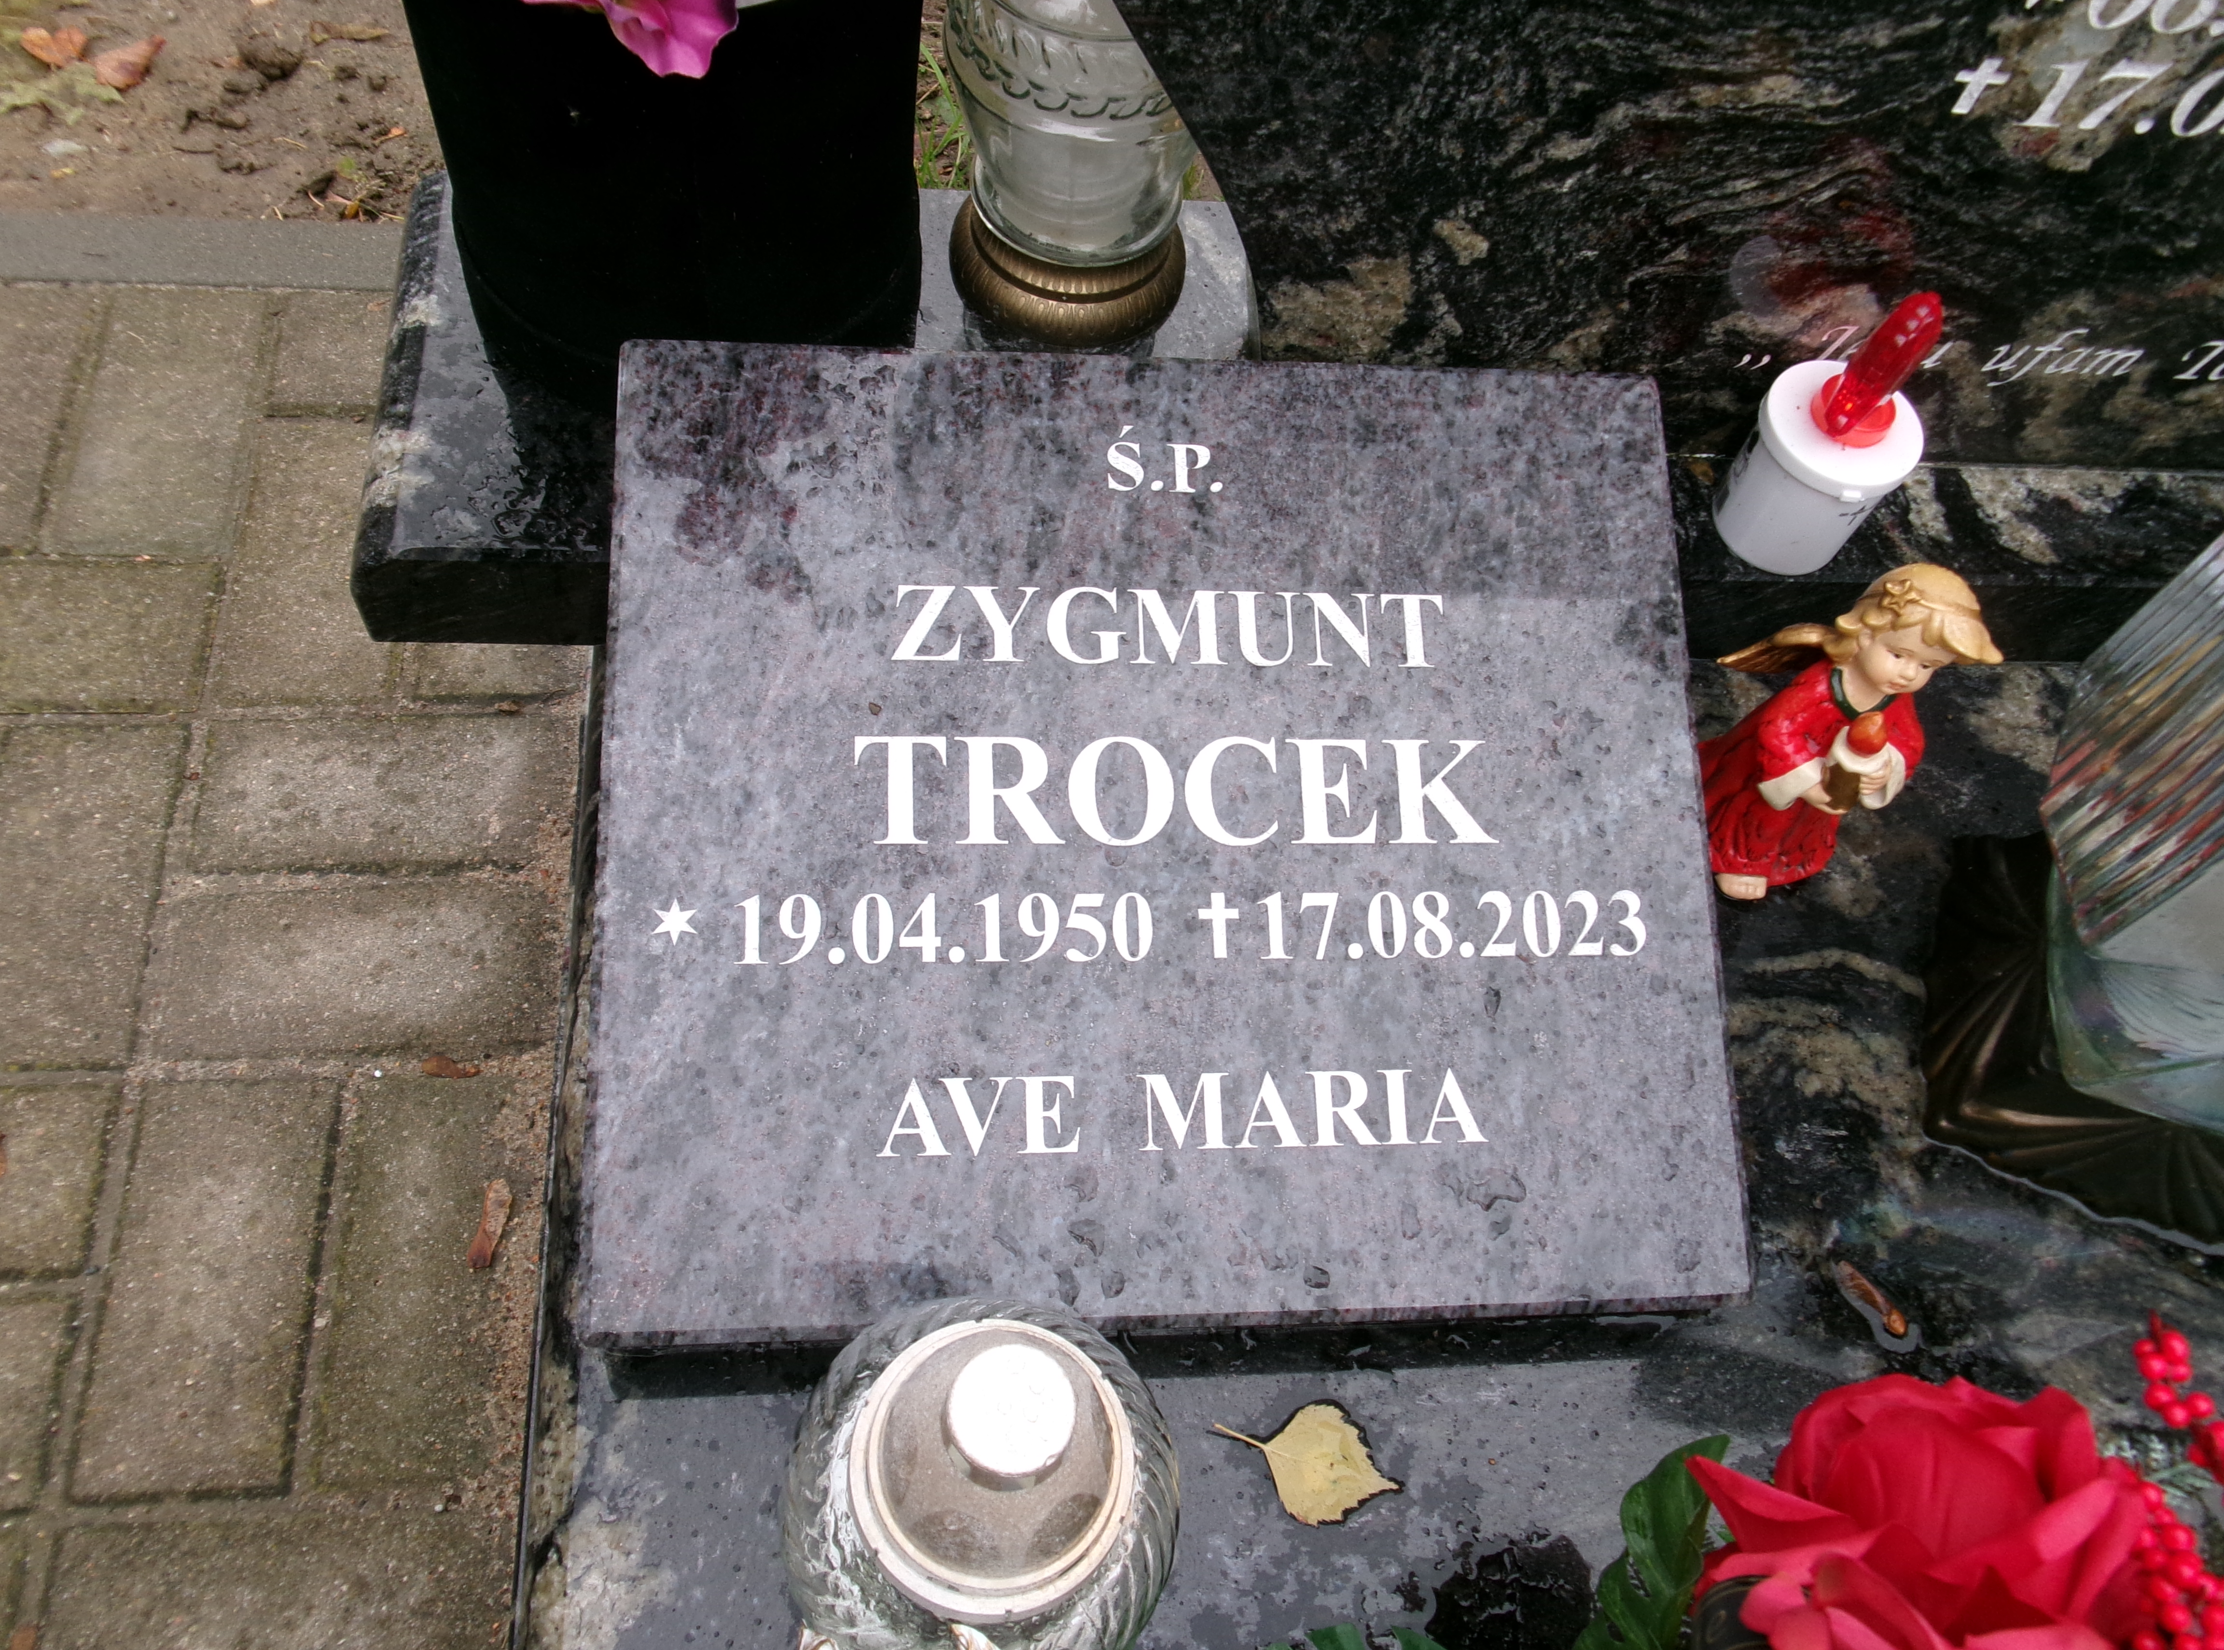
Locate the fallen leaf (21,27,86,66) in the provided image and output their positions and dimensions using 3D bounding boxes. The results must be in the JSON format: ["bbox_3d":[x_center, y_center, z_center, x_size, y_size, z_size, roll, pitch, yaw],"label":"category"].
[{"bbox_3d":[-0.705,-0.518,1.199,0.039,0.012,0.041,-10,63,-13],"label":"fallen leaf"}]

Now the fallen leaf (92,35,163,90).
[{"bbox_3d":[-0.653,-0.509,1.202,0.037,0.013,0.055,36,63,12],"label":"fallen leaf"}]

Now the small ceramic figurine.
[{"bbox_3d":[0.289,-0.042,0.715,0.088,0.168,0.077,9,61,-3],"label":"small ceramic figurine"}]

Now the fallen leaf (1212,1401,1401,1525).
[{"bbox_3d":[0.068,0.222,0.631,0.068,0.007,0.041,17,61,2],"label":"fallen leaf"}]

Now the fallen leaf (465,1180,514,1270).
[{"bbox_3d":[-0.299,0.193,0.870,0.014,0.009,0.043,9,61,-3],"label":"fallen leaf"}]

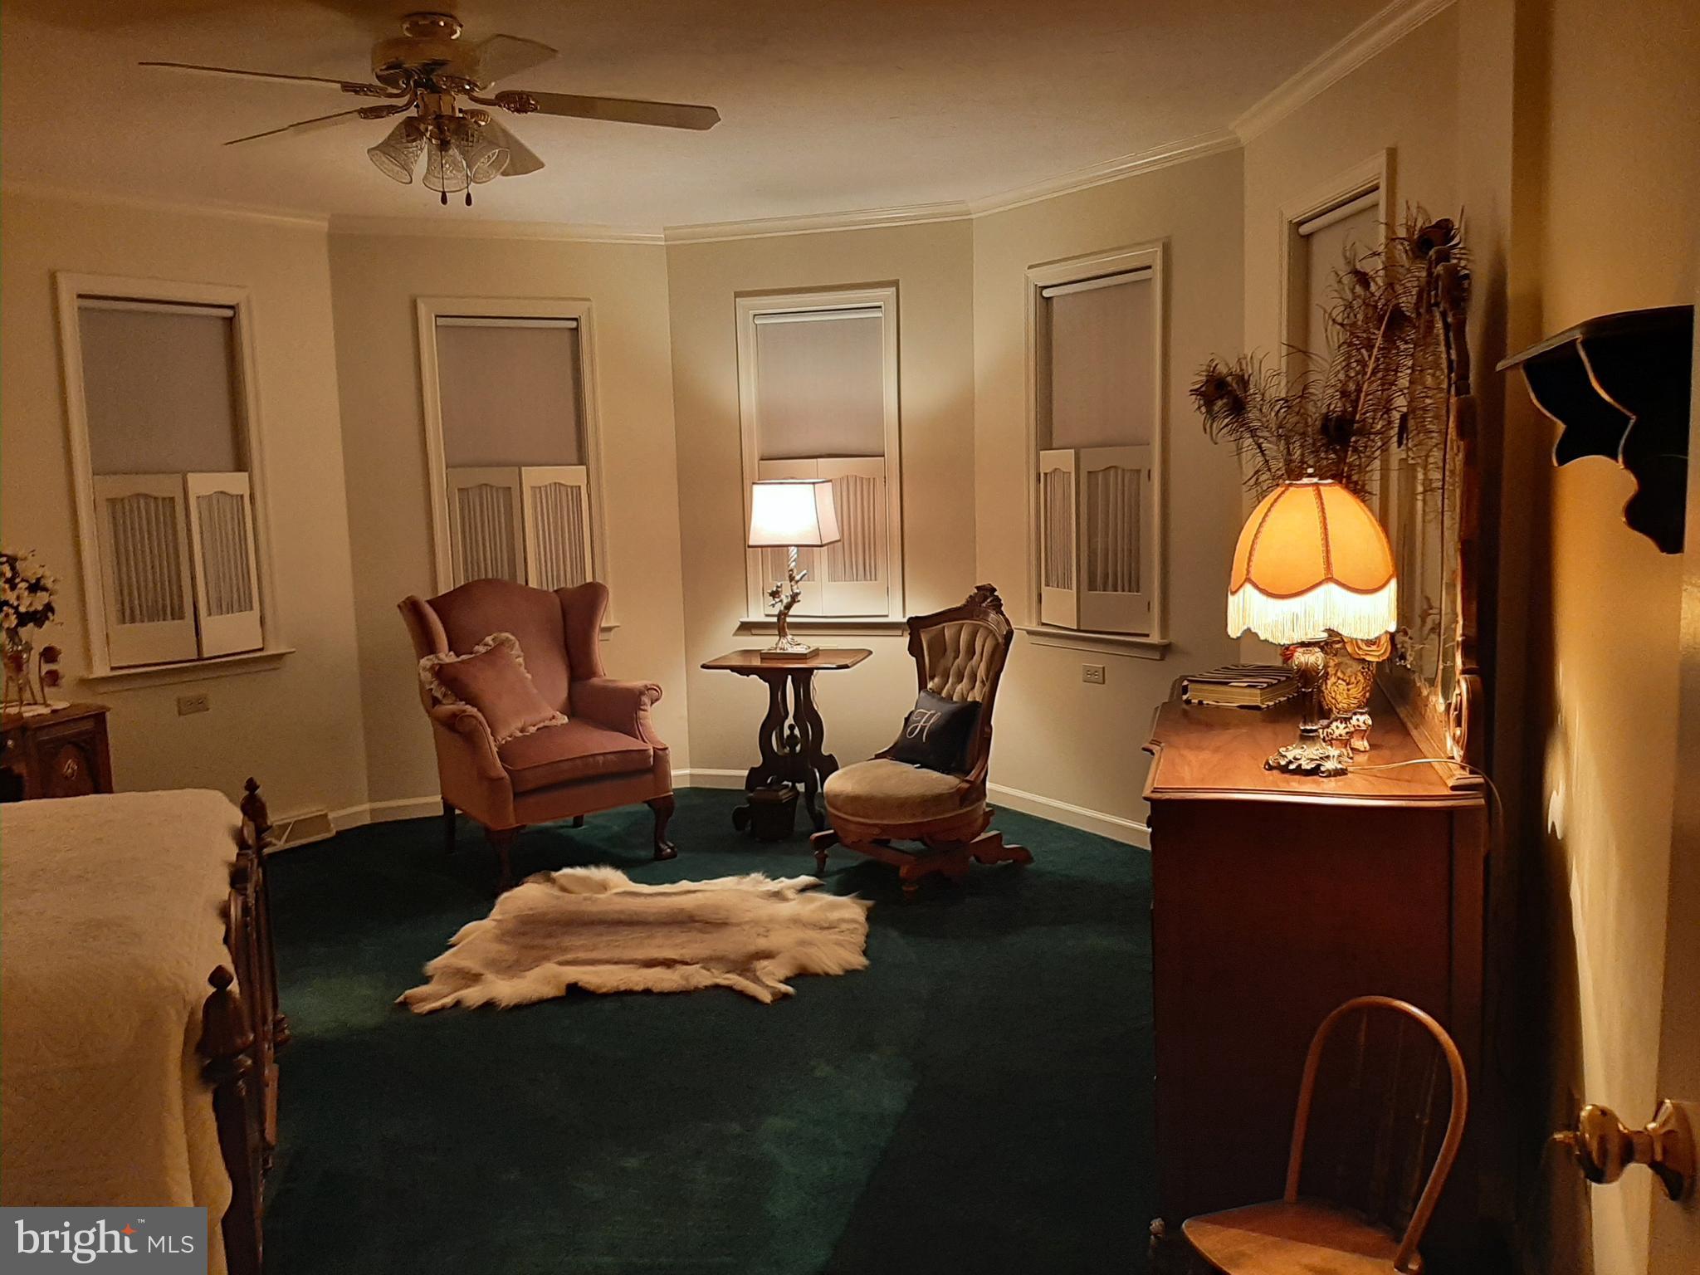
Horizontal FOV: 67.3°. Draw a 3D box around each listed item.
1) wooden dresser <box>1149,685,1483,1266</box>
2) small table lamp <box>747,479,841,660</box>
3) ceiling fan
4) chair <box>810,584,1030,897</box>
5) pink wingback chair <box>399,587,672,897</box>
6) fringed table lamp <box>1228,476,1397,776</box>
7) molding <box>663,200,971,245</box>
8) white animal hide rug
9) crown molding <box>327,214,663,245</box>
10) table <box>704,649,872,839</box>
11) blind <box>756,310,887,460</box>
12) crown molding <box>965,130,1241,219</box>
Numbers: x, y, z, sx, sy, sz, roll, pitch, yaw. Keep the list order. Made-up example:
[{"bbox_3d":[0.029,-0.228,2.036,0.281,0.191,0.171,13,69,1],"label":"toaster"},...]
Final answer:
[{"bbox_3d":[1.009,0.641,3.008,0.600,0.880,1.420,0,7,15],"label":"wooden dresser"},{"bbox_3d":[-0.252,-0.290,5.442,0.330,0.755,0.300,1,7,16],"label":"small table lamp"},{"bbox_3d":[-1.011,-1.289,3.122,1.290,0.448,1.270,-2,7,0],"label":"ceiling fan"},{"bbox_3d":[0.248,0.353,4.736,0.810,1.060,0.570,-8,10,-42],"label":"chair"},{"bbox_3d":[-1.255,0.326,5.110,0.840,1.100,0.810,-6,9,-33],"label":"pink wingback chair"},{"bbox_3d":[0.914,-0.032,2.534,0.335,0.579,0.335,0,7,15],"label":"fringed table lamp"},{"bbox_3d":[-0.170,-1.829,5.636,1.435,0.065,0.060,1,8,17],"label":"molding"},{"bbox_3d":[-0.620,0.953,4.160,1.370,0.060,1.180,-2,7,-2],"label":"white animal hide rug"},{"bbox_3d":[-1.515,-1.788,5.601,1.445,0.065,0.060,-4,8,-20],"label":"crown molding"},{"bbox_3d":[-0.240,0.447,5.467,0.630,0.715,0.490,1,7,16],"label":"table"},{"bbox_3d":[-0.139,-1.153,5.802,0.604,0.653,0.045,1,8,17],"label":"blind"},{"bbox_3d":[0.911,-1.763,4.884,0.060,0.065,1.385,-7,9,-36],"label":"crown molding"}]

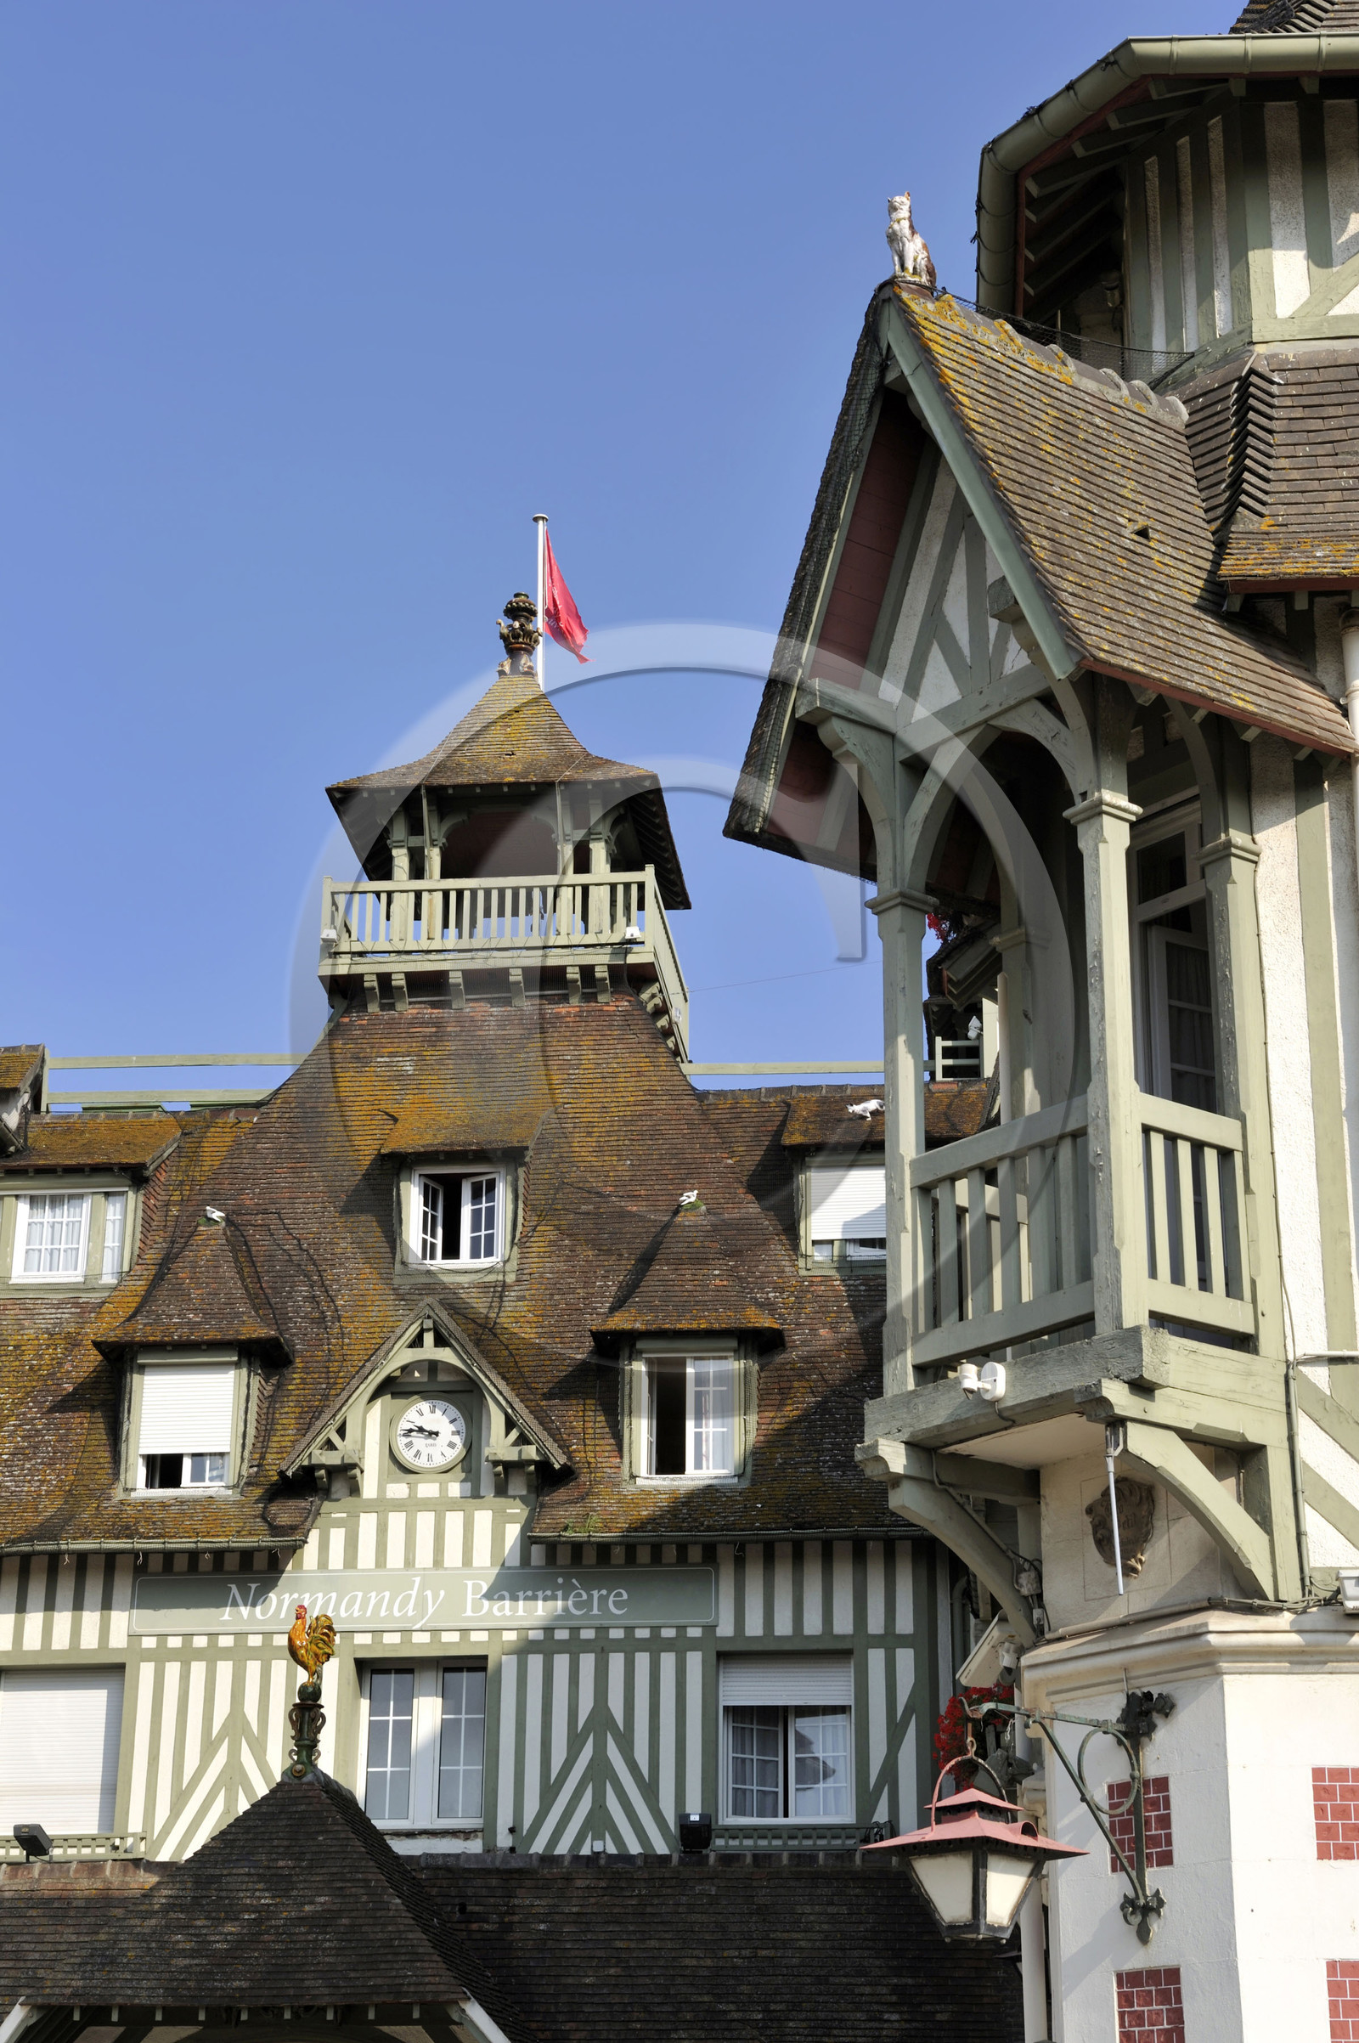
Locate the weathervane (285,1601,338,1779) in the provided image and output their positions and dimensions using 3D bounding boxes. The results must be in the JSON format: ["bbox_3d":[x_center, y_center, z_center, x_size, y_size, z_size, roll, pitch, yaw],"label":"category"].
[{"bbox_3d":[-2.931,5.297,27.000,0.400,1.397,0.250,16,-27,-34],"label":"weathervane"}]

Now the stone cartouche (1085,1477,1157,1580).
[{"bbox_3d":[1.840,2.124,14.317,0.120,0.430,0.350,20,-29,-39],"label":"stone cartouche"}]

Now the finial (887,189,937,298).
[{"bbox_3d":[1.073,-3.595,15.721,0.300,0.530,0.210,21,-29,-41],"label":"finial"}]

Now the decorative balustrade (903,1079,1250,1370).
[{"bbox_3d":[1.782,1.027,15.178,0.827,1.024,1.399,15,-25,-35],"label":"decorative balustrade"}]

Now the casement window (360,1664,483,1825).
[{"bbox_3d":[-2.391,6.793,31.968,1.170,1.530,0.150,-2,-22,7],"label":"casement window"}]

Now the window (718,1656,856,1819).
[{"bbox_3d":[0.999,6.659,31.548,1.240,1.540,0.150,-2,-22,7],"label":"window"}]

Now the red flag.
[{"bbox_3d":[-1.572,-5.839,46.887,0.660,2.007,0.350,-2,-21,6],"label":"red flag"}]

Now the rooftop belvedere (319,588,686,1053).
[{"bbox_3d":[-2.139,-2.819,44.710,4.208,6.336,4.109,-2,-21,6],"label":"rooftop belvedere"}]

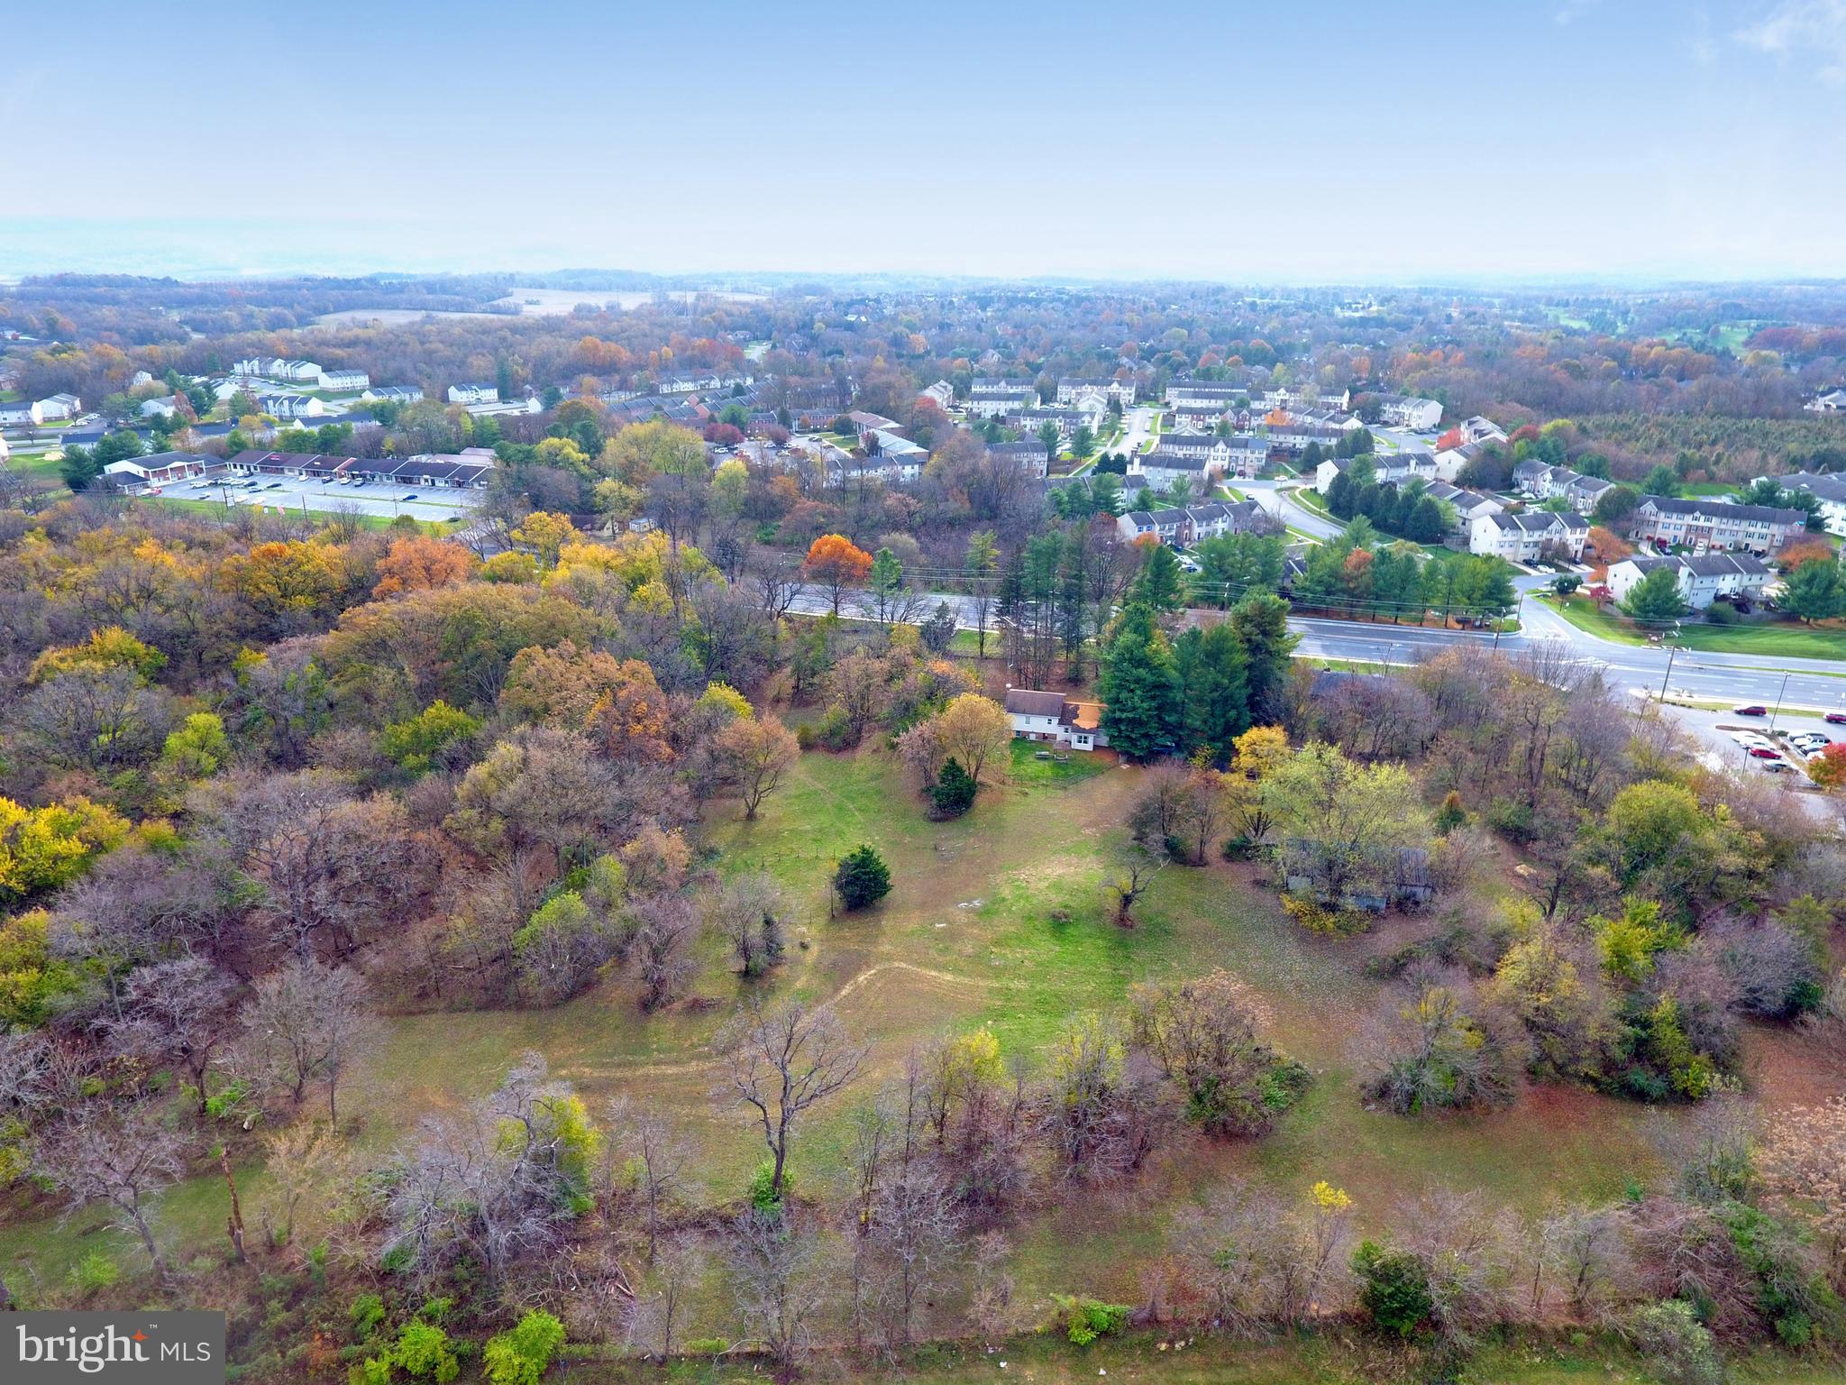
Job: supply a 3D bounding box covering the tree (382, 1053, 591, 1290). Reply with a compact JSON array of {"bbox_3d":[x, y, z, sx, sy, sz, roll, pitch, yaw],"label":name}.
[{"bbox_3d":[-30.600,34.500,75.630,13.460,17.600,10.680,-11,24,-26],"label":"tree"}]

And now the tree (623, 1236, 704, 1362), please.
[{"bbox_3d":[-18.233,43.146,75.226,5.700,10.800,5.700,0,21,0],"label":"tree"}]

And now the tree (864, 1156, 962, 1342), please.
[{"bbox_3d":[-0.820,39.500,74.300,6.500,16.270,6.170,0,21,0],"label":"tree"}]

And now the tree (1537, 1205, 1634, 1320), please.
[{"bbox_3d":[48.430,41.570,77.460,6.980,10.110,6.630,0,21,0],"label":"tree"}]

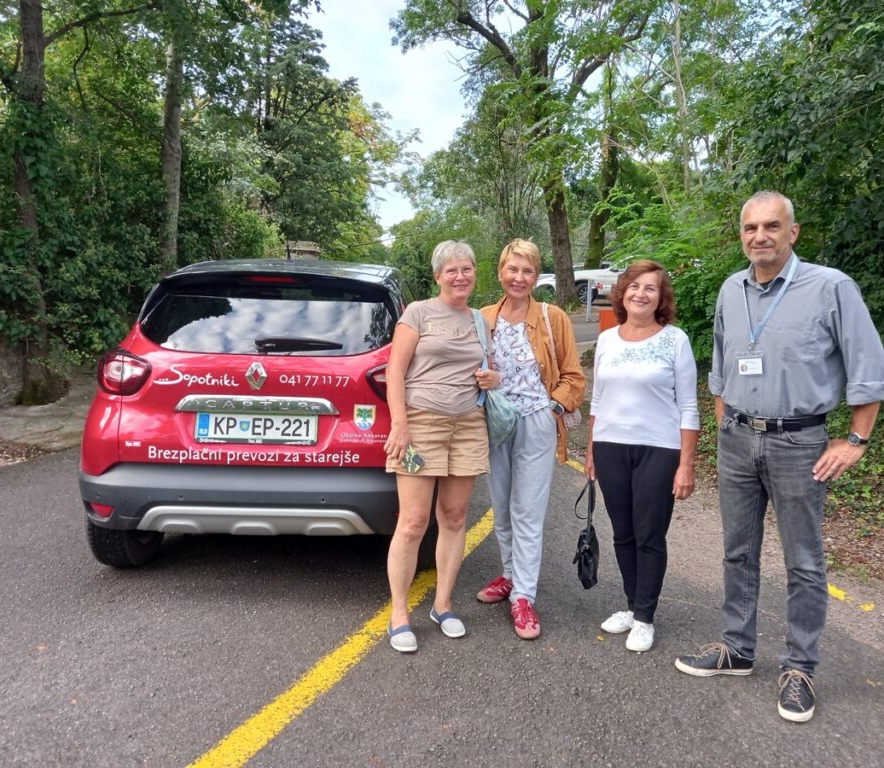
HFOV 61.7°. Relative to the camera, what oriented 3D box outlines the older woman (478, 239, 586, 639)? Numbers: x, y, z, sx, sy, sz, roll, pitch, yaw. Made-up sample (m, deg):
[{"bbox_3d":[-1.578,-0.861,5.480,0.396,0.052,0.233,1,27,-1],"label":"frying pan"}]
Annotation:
[{"bbox_3d":[0.381,0.229,3.220,0.500,1.660,0.340,3,9,6],"label":"older woman"}]

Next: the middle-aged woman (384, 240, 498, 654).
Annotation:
[{"bbox_3d":[-0.010,0.252,2.980,0.480,1.630,0.330,0,9,-10],"label":"middle-aged woman"}]

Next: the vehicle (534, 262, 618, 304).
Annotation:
[{"bbox_3d":[6.179,-3.583,25.600,4.500,1.660,1.830,1,9,-7],"label":"vehicle"}]

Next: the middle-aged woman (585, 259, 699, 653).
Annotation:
[{"bbox_3d":[0.839,0.289,3.080,0.480,1.610,0.300,4,9,13],"label":"middle-aged woman"}]

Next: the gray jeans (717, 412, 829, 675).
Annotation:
[{"bbox_3d":[1.225,0.580,2.740,0.420,0.990,0.310,9,11,38],"label":"gray jeans"}]

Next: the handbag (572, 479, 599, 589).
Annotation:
[{"bbox_3d":[0.594,0.619,3.060,0.110,0.430,0.240,2,9,3],"label":"handbag"}]

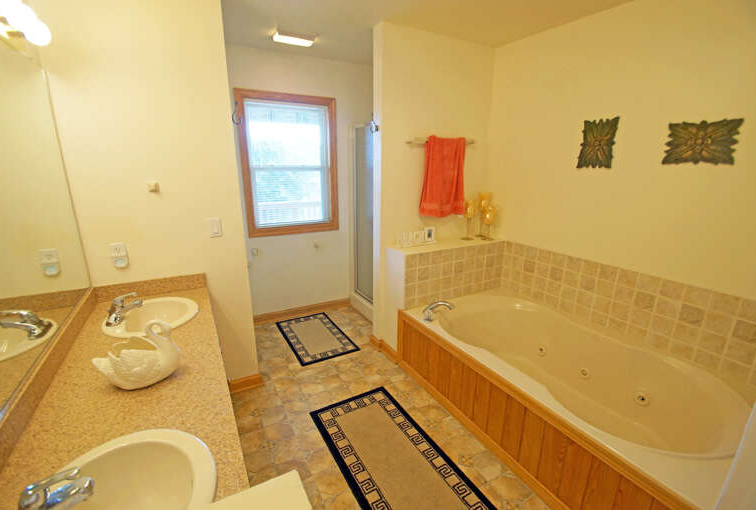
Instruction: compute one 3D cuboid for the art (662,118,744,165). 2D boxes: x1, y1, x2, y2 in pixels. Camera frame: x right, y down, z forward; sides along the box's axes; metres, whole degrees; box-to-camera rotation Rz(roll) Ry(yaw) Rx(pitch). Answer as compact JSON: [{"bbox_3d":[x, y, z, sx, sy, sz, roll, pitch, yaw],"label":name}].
[{"bbox_3d":[1.741,-0.604,1.727,0.025,0.227,0.305,-8,18,-30],"label":"art"}]

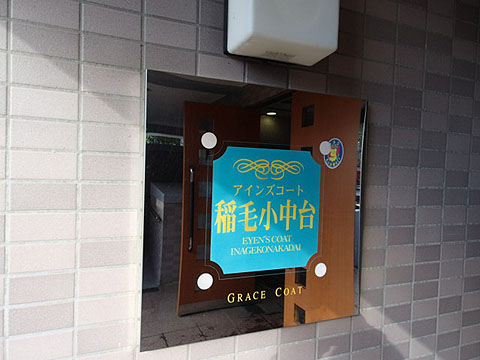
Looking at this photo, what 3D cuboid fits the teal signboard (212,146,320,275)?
[{"bbox_3d":[0.060,0.061,0.709,0.248,0.248,0.010,1,2,-23],"label":"teal signboard"}]

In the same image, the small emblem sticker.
[{"bbox_3d":[0.208,-0.059,0.769,0.053,0.069,0.004,1,2,-23],"label":"small emblem sticker"}]

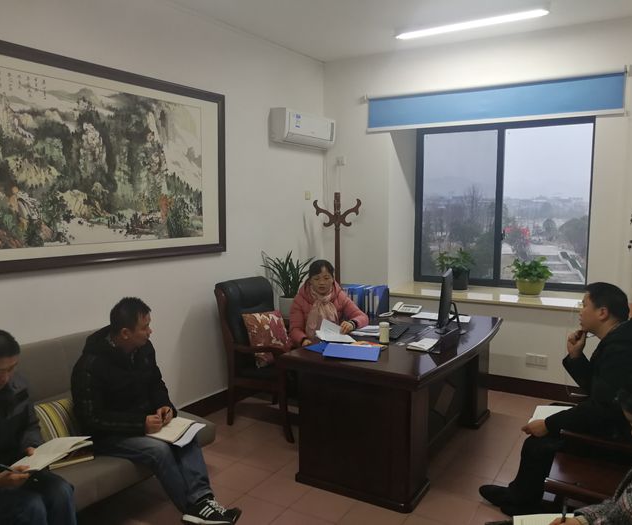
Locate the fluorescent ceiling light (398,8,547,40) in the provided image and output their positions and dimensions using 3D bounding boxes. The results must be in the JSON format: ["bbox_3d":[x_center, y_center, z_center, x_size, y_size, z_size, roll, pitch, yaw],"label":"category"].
[{"bbox_3d":[1.176,-1.843,4.251,1.200,0.060,0.080,4,7,32],"label":"fluorescent ceiling light"}]

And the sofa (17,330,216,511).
[{"bbox_3d":[-1.362,0.937,2.607,0.800,0.900,1.750,4,7,31],"label":"sofa"}]

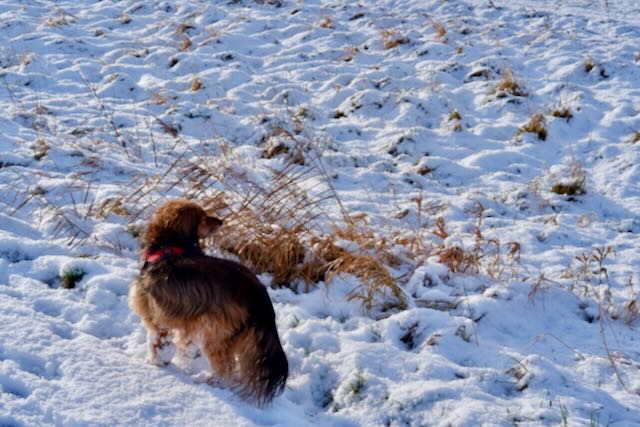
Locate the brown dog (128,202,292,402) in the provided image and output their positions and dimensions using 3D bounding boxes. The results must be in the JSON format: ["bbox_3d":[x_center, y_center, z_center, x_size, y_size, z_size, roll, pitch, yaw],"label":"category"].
[{"bbox_3d":[-0.322,0.260,2.743,0.270,0.510,0.560,-19,28,-40],"label":"brown dog"}]

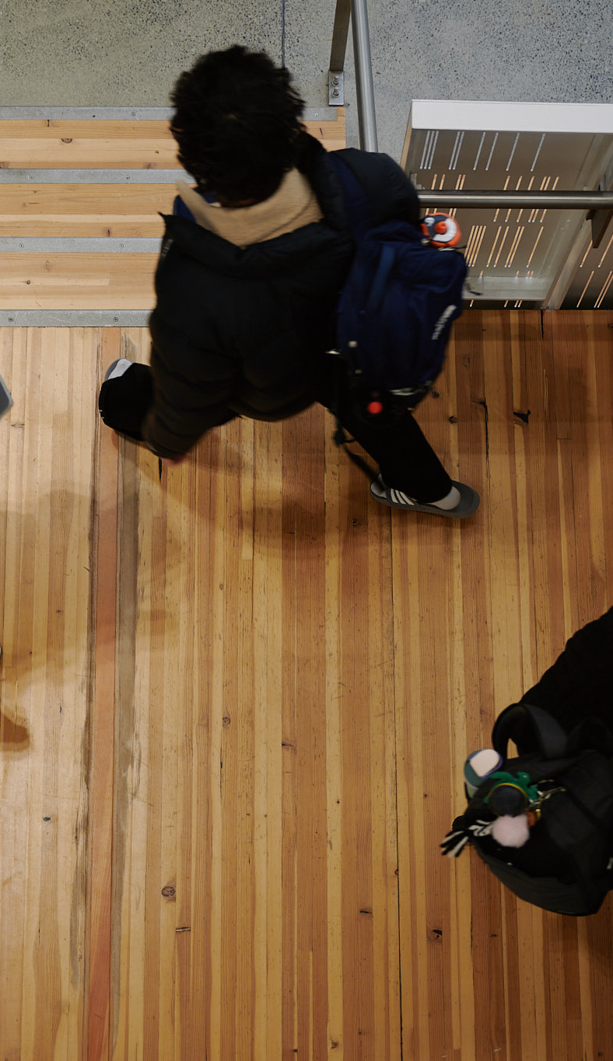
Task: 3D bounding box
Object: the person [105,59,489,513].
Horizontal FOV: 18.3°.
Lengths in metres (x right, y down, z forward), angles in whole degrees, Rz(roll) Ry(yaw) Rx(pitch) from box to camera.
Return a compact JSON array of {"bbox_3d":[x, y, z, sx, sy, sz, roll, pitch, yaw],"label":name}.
[{"bbox_3d":[-0.037,-0.474,4.296,0.980,1.750,0.600,13,75,2],"label":"person"}]

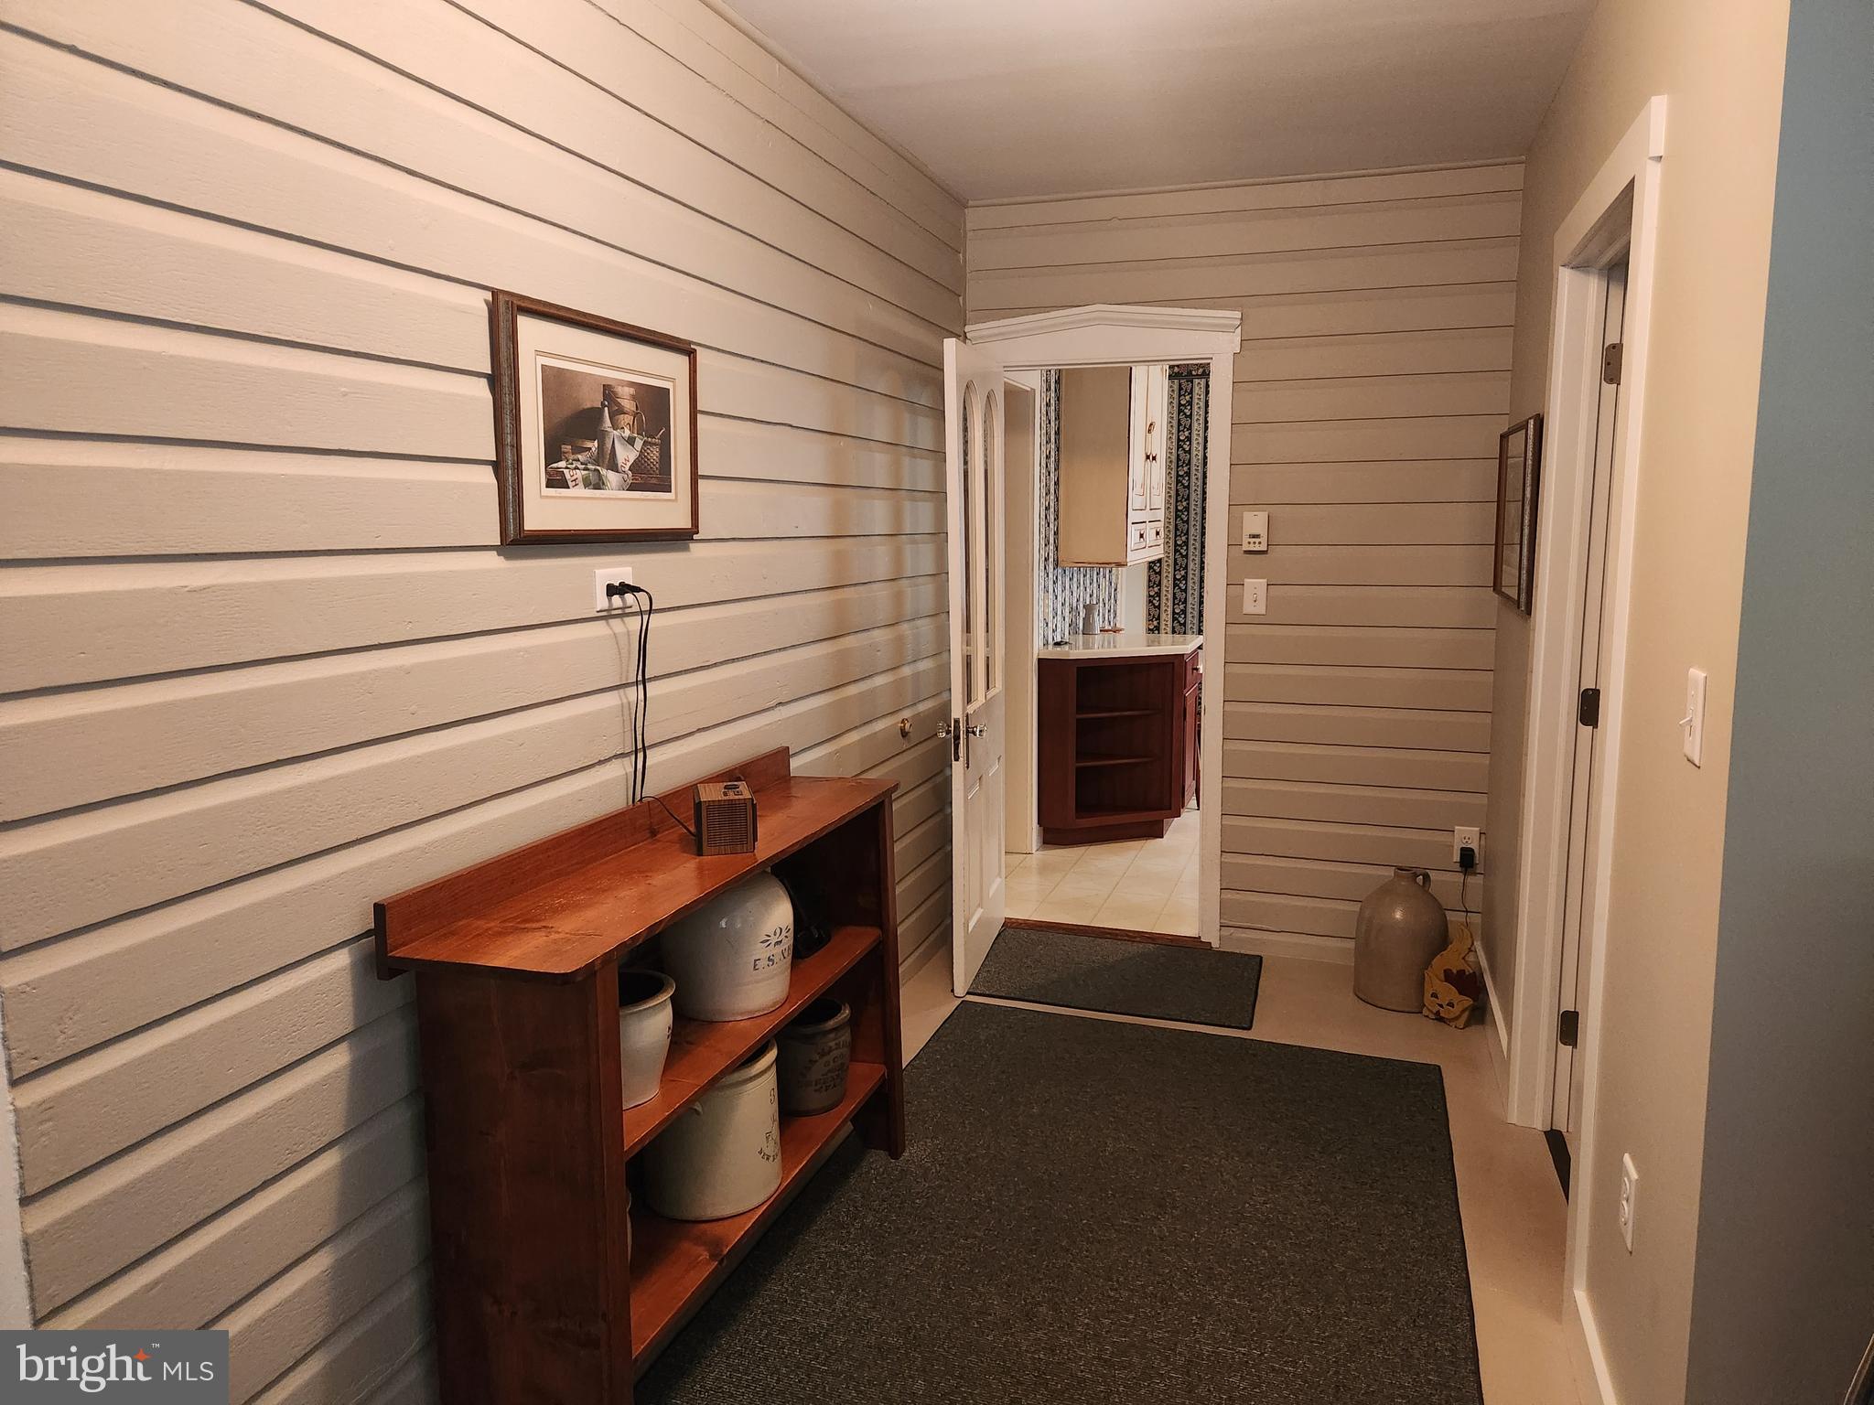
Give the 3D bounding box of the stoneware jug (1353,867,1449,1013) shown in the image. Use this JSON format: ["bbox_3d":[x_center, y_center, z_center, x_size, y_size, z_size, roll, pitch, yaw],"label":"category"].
[{"bbox_3d":[1.428,0.703,3.822,0.270,0.410,0.270,2,8,18],"label":"stoneware jug"}]

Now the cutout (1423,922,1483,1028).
[{"bbox_3d":[1.491,0.788,3.609,0.035,0.300,0.170,-9,11,-44],"label":"cutout"}]

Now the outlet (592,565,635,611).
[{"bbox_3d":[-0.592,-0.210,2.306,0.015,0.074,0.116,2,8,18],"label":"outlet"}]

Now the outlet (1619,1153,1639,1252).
[{"bbox_3d":[1.011,0.735,1.830,0.013,0.117,0.074,2,8,18],"label":"outlet"}]

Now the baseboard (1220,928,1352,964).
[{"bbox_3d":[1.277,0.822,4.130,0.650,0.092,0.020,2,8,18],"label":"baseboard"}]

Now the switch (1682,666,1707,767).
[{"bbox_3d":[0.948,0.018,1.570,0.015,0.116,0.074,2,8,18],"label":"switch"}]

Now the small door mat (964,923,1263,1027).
[{"bbox_3d":[0.582,0.880,4.072,0.905,0.010,0.650,2,9,19],"label":"small door mat"}]

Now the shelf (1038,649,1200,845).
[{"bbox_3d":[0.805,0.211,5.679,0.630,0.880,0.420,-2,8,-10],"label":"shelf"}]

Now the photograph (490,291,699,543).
[{"bbox_3d":[-0.583,-0.491,2.251,0.036,0.393,0.615,2,8,18],"label":"photograph"}]

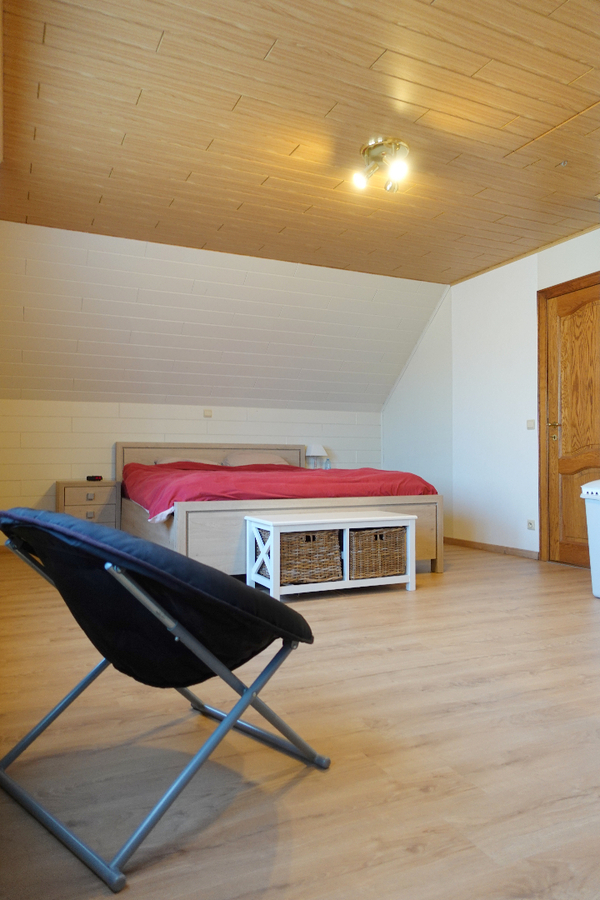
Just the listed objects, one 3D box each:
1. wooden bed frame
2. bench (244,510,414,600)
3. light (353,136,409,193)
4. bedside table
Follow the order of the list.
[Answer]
[{"bbox_3d":[-0.321,0.396,4.771,1.866,0.934,2.213,1,-1,-25],"label":"wooden bed frame"},{"bbox_3d":[0.188,0.615,3.539,0.930,0.448,0.414,1,-1,-25],"label":"bench"},{"bbox_3d":[0.435,-1.508,3.220,0.275,0.170,0.275,1,-1,-24],"label":"light"},{"bbox_3d":[-1.814,0.573,5.140,0.482,0.593,0.400,1,-1,-24],"label":"bedside table"}]

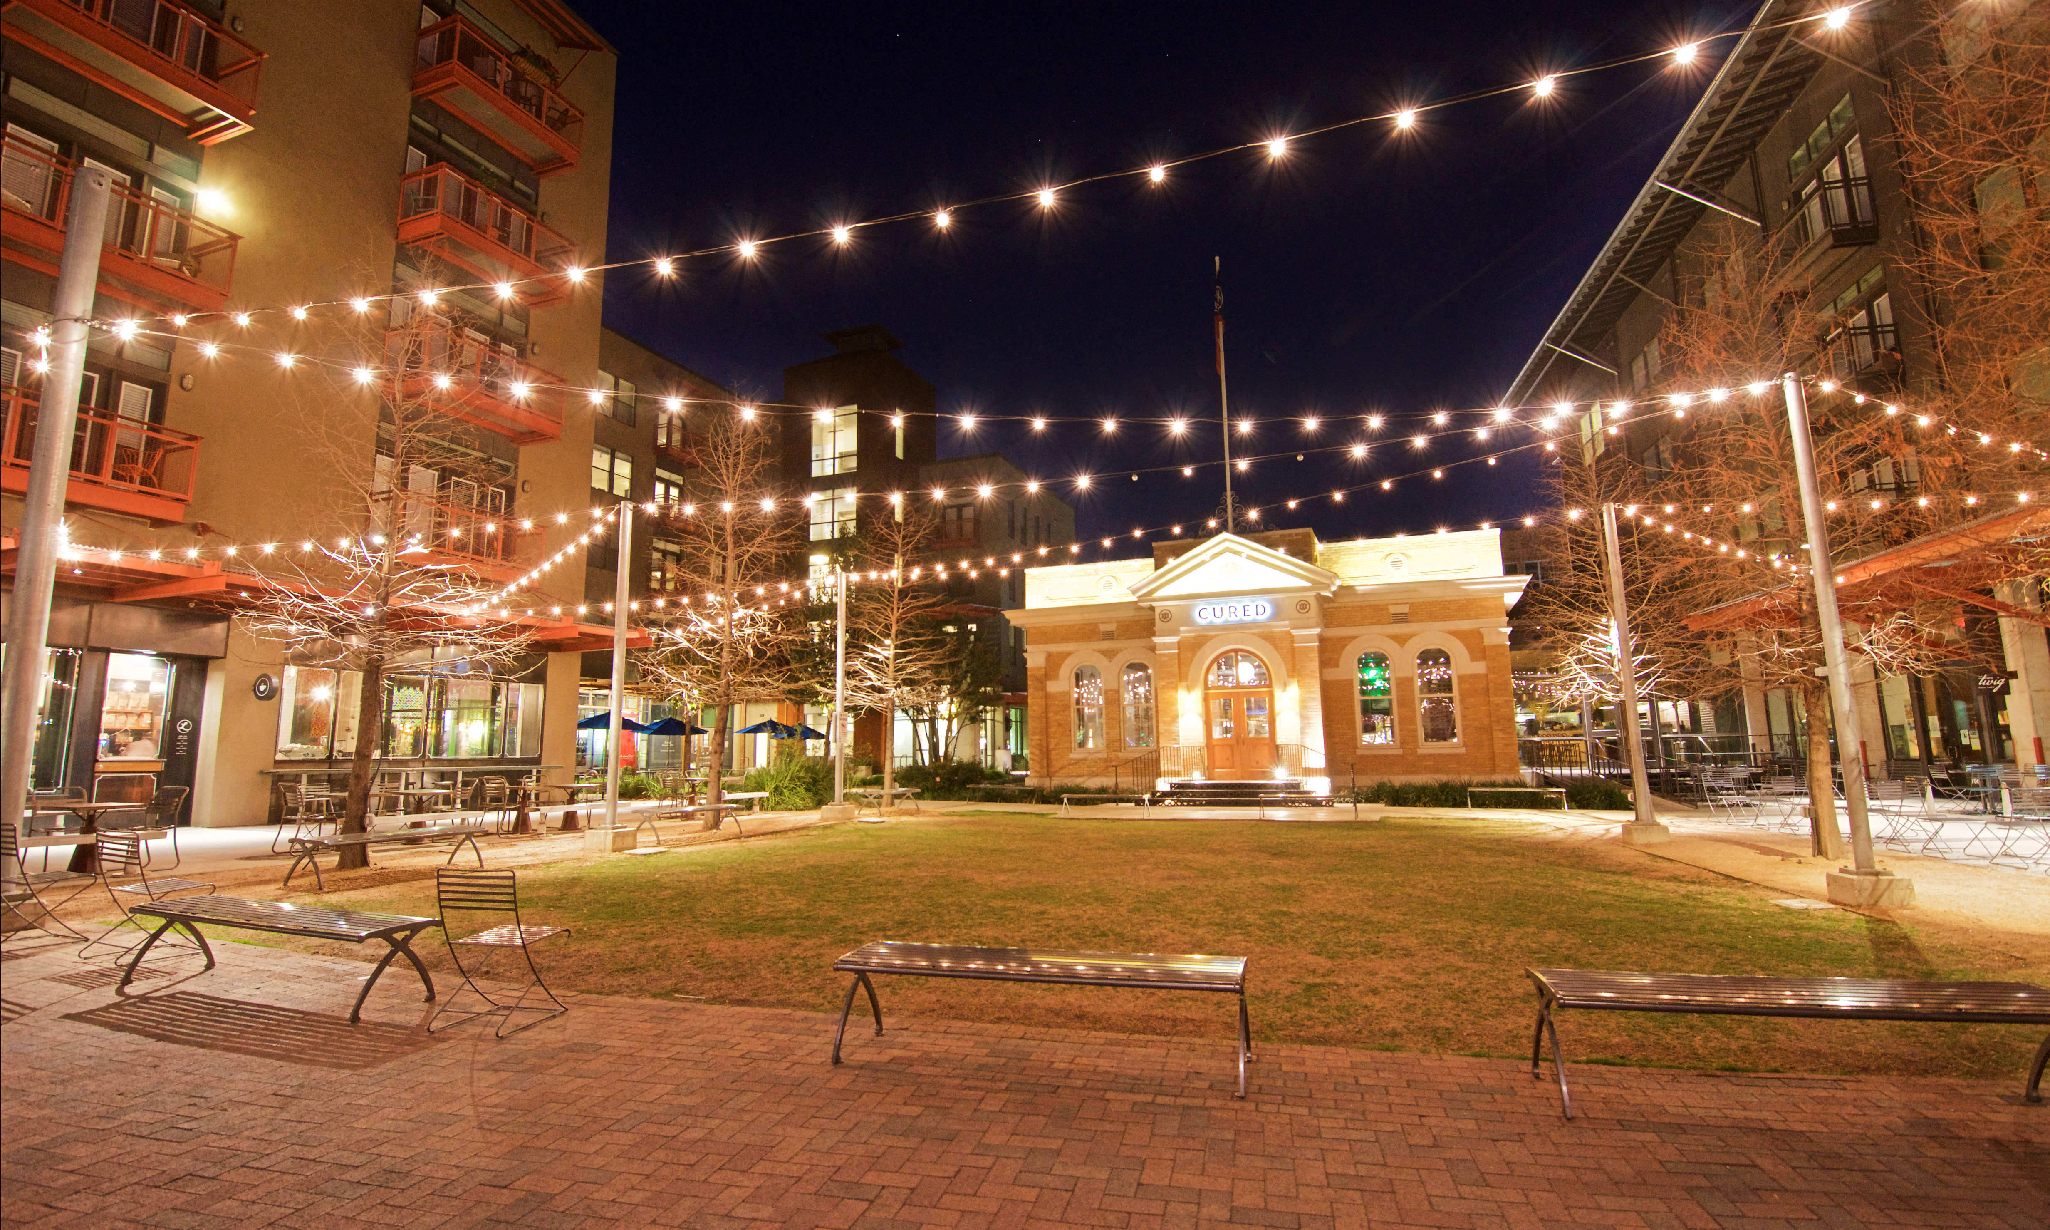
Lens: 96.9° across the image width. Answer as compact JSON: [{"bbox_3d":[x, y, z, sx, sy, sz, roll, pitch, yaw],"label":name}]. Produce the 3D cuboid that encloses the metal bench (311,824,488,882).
[{"bbox_3d":[-6.764,2.583,9.759,0.490,0.440,1.850,-3,-8,16],"label":"metal bench"}]

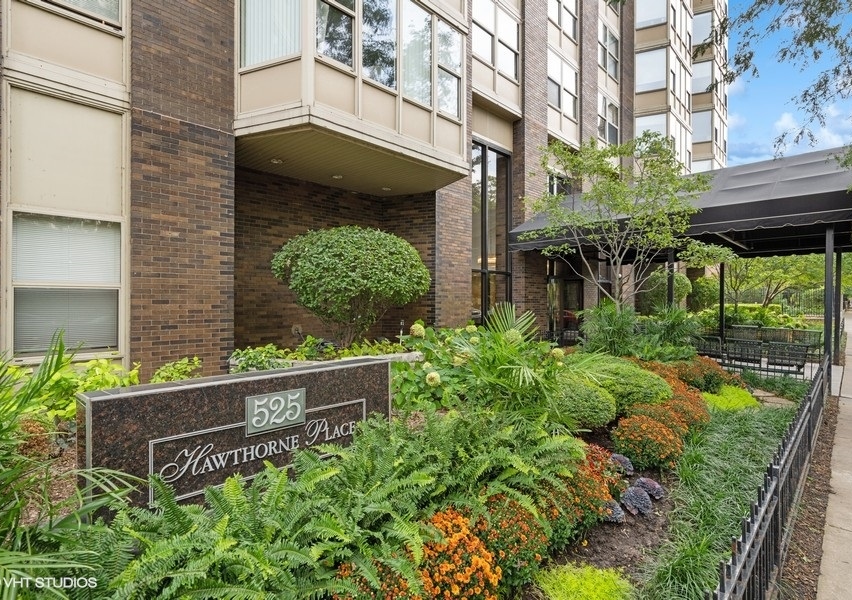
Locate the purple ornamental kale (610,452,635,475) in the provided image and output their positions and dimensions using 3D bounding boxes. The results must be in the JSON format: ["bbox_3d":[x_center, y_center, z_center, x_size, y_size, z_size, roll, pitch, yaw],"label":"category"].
[{"bbox_3d":[1.600,1.348,3.480,0.210,0.160,0.200,0,0,25],"label":"purple ornamental kale"}]

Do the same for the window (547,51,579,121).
[{"bbox_3d":[4.336,-6.766,13.500,2.150,1.720,0.150,0,0,-45],"label":"window"}]

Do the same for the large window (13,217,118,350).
[{"bbox_3d":[-4.049,-0.143,4.830,0.980,1.600,0.100,0,0,-45],"label":"large window"}]

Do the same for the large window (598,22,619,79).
[{"bbox_3d":[6.863,-9.367,16.000,2.050,1.720,0.150,0,0,-45],"label":"large window"}]

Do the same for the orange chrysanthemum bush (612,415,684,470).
[{"bbox_3d":[2.079,1.279,3.980,0.660,0.420,0.640,0,0,-45],"label":"orange chrysanthemum bush"}]

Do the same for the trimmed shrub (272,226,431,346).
[{"bbox_3d":[-1.235,-0.192,7.050,2.600,2.080,2.400,0,0,0],"label":"trimmed shrub"}]

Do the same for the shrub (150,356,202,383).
[{"bbox_3d":[-2.877,0.859,4.900,0.620,0.420,0.550,0,0,-45],"label":"shrub"}]

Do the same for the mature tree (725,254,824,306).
[{"bbox_3d":[15.535,-0.738,19.000,4.600,3.800,4.400,0,0,-45],"label":"mature tree"}]

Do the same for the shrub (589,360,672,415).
[{"bbox_3d":[2.478,1.071,5.200,1.030,0.660,1.000,0,0,-45],"label":"shrub"}]

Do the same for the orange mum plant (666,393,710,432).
[{"bbox_3d":[2.830,1.230,4.700,0.540,0.390,0.540,0,0,-45],"label":"orange mum plant"}]

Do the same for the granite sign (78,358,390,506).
[{"bbox_3d":[-1.195,1.022,3.189,2.137,0.940,0.300,0,0,-45],"label":"granite sign"}]

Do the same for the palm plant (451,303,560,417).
[{"bbox_3d":[0.823,0.647,4.400,1.150,1.220,1.100,0,0,0],"label":"palm plant"}]

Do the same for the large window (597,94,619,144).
[{"bbox_3d":[6.729,-6.570,15.659,2.050,1.620,0.120,0,0,-45],"label":"large window"}]

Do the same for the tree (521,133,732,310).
[{"bbox_3d":[3.541,-0.764,7.500,3.700,4.350,3.500,0,0,-45],"label":"tree"}]

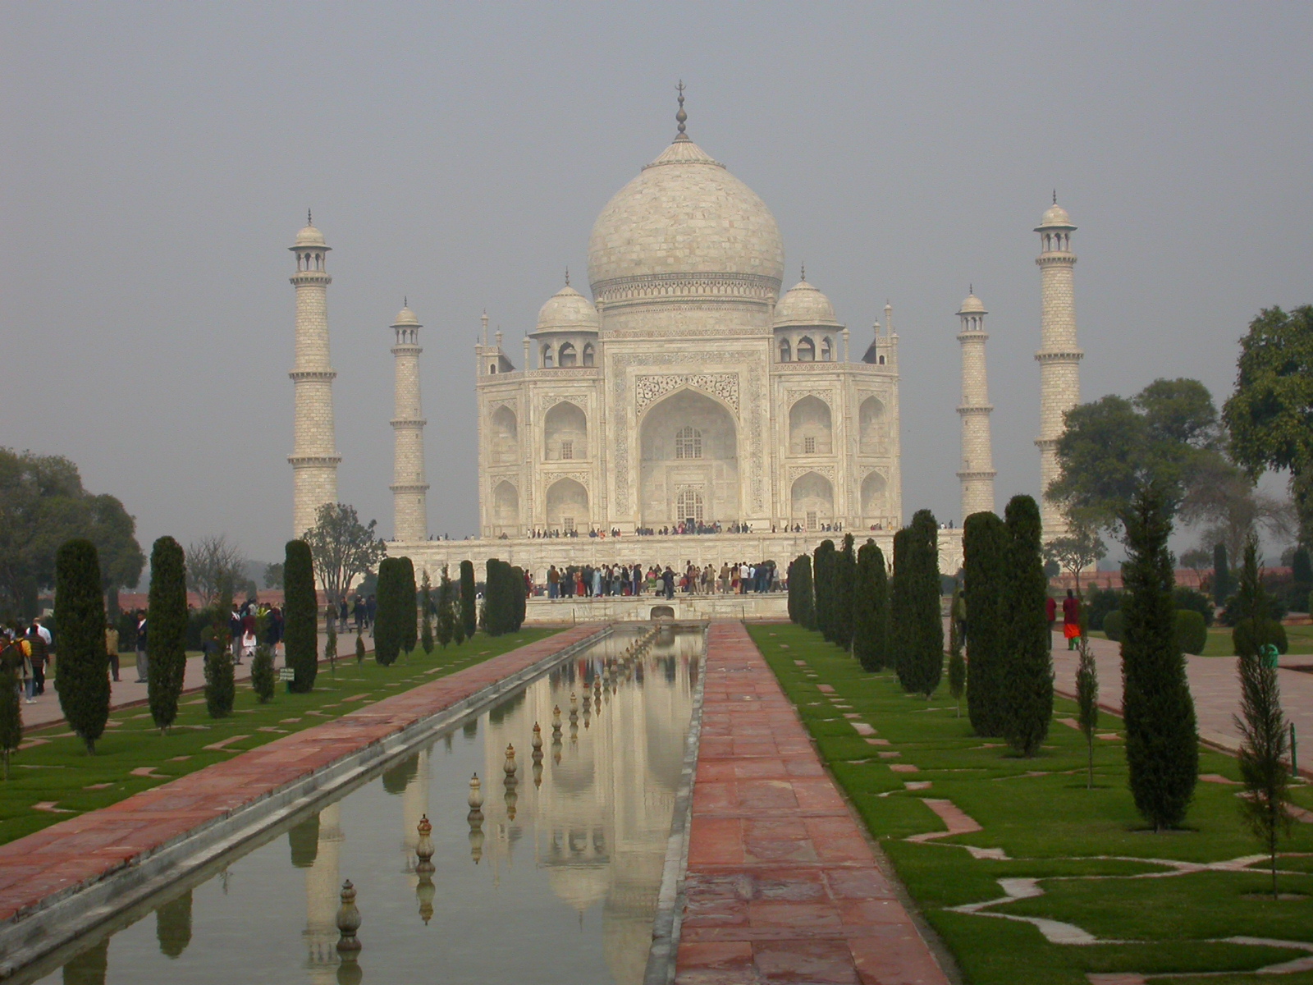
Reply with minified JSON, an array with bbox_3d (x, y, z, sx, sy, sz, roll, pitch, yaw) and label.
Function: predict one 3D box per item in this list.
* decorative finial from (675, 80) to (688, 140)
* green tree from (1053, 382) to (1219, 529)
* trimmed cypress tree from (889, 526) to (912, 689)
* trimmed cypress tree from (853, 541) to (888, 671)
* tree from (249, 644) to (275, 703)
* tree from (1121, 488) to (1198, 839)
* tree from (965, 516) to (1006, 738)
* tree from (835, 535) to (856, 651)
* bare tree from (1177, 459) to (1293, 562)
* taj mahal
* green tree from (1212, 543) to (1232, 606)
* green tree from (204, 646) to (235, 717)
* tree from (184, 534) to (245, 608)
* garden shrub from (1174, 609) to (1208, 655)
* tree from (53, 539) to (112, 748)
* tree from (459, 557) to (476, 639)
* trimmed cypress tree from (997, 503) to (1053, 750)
[{"bbox_3d":[3.574,-54.571,335.853,1.900,8.701,1.900,-1,-2,1],"label":"decorative finial"},{"bbox_3d":[30.468,-0.110,149.414,10.992,14.209,10.992,-1,-2,1],"label":"green tree"},{"bbox_3d":[5.069,2.350,46.986,0.778,3.327,0.778,-2,-2,6],"label":"trimmed cypress tree"},{"bbox_3d":[5.240,2.791,57.523,0.827,3.198,0.827,-1,-2,5],"label":"trimmed cypress tree"},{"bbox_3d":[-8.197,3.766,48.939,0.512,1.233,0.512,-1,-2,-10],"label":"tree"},{"bbox_3d":[4.361,1.422,20.365,0.653,3.014,0.653,-1,-2,1],"label":"tree"},{"bbox_3d":[4.580,1.812,32.557,0.642,3.097,0.642,-1,-2,1],"label":"tree"},{"bbox_3d":[5.433,2.887,67.330,0.604,3.393,0.604,-1,-2,1],"label":"tree"},{"bbox_3d":[39.997,2.394,161.775,7.895,9.812,7.500,-2,-2,14],"label":"bare tree"},{"bbox_3d":[4.338,-22.570,334.709,98.000,72.800,97.000,-1,-2,1],"label":"taj mahal"},{"bbox_3d":[31.727,4.566,132.120,1.037,3.543,1.037,-2,-2,13],"label":"green tree"},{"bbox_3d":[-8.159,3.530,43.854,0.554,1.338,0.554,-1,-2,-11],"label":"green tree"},{"bbox_3d":[-35.784,6.674,190.788,4.890,6.606,4.890,-1,-2,1],"label":"tree"},{"bbox_3d":[14.086,3.739,63.223,1.434,1.217,1.434,-2,-2,12],"label":"garden shrub"},{"bbox_3d":[-8.570,2.293,35.089,0.825,3.194,0.825,-1,-2,-14],"label":"tree"},{"bbox_3d":[-7.113,4.077,89.106,0.641,3.138,0.641,-1,-2,1],"label":"tree"},{"bbox_3d":[4.770,1.726,30.383,0.701,3.389,0.701,-2,-2,9],"label":"trimmed cypress tree"}]

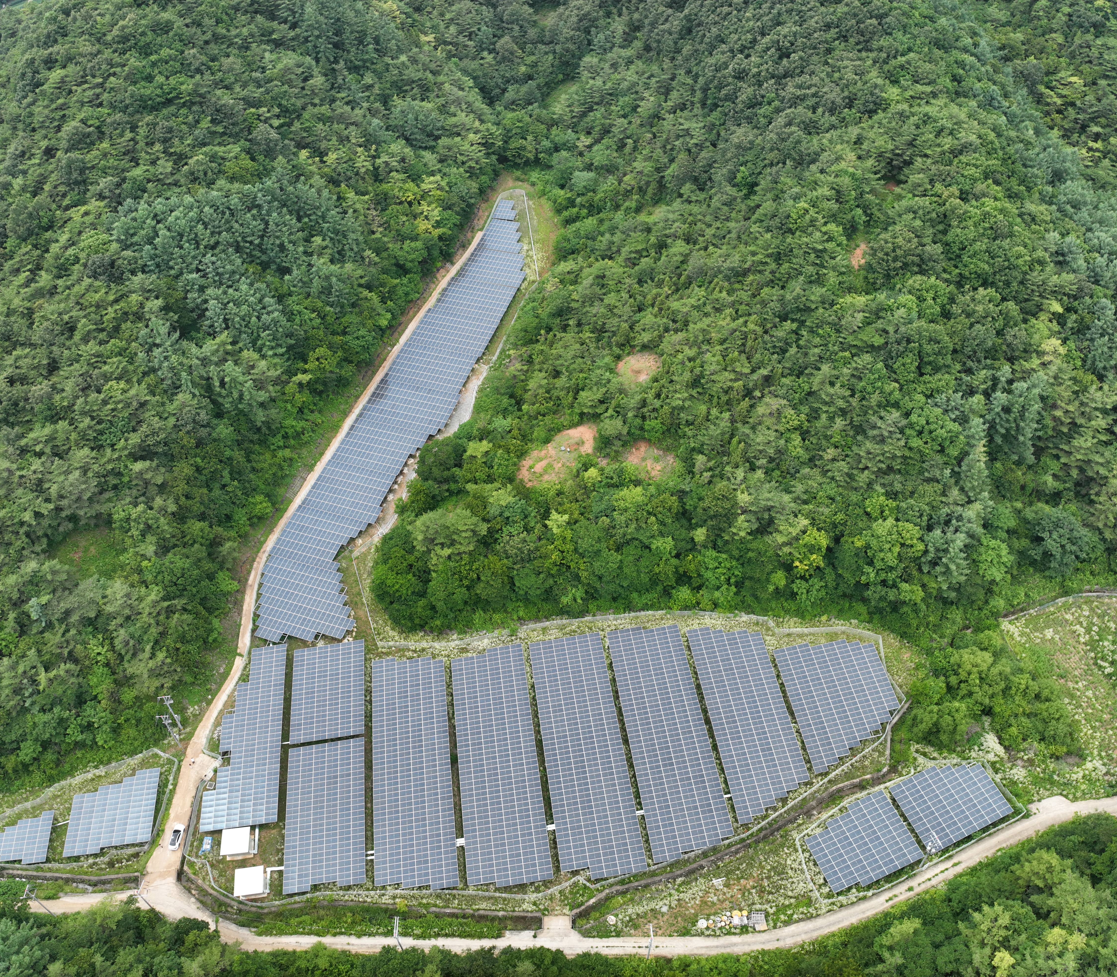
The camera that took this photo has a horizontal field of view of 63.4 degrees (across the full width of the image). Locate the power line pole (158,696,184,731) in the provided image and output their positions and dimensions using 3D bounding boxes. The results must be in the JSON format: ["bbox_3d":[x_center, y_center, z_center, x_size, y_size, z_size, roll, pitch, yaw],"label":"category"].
[{"bbox_3d":[-69.508,41.014,163.669,2.400,11.800,1.100,-5,45,-4],"label":"power line pole"}]

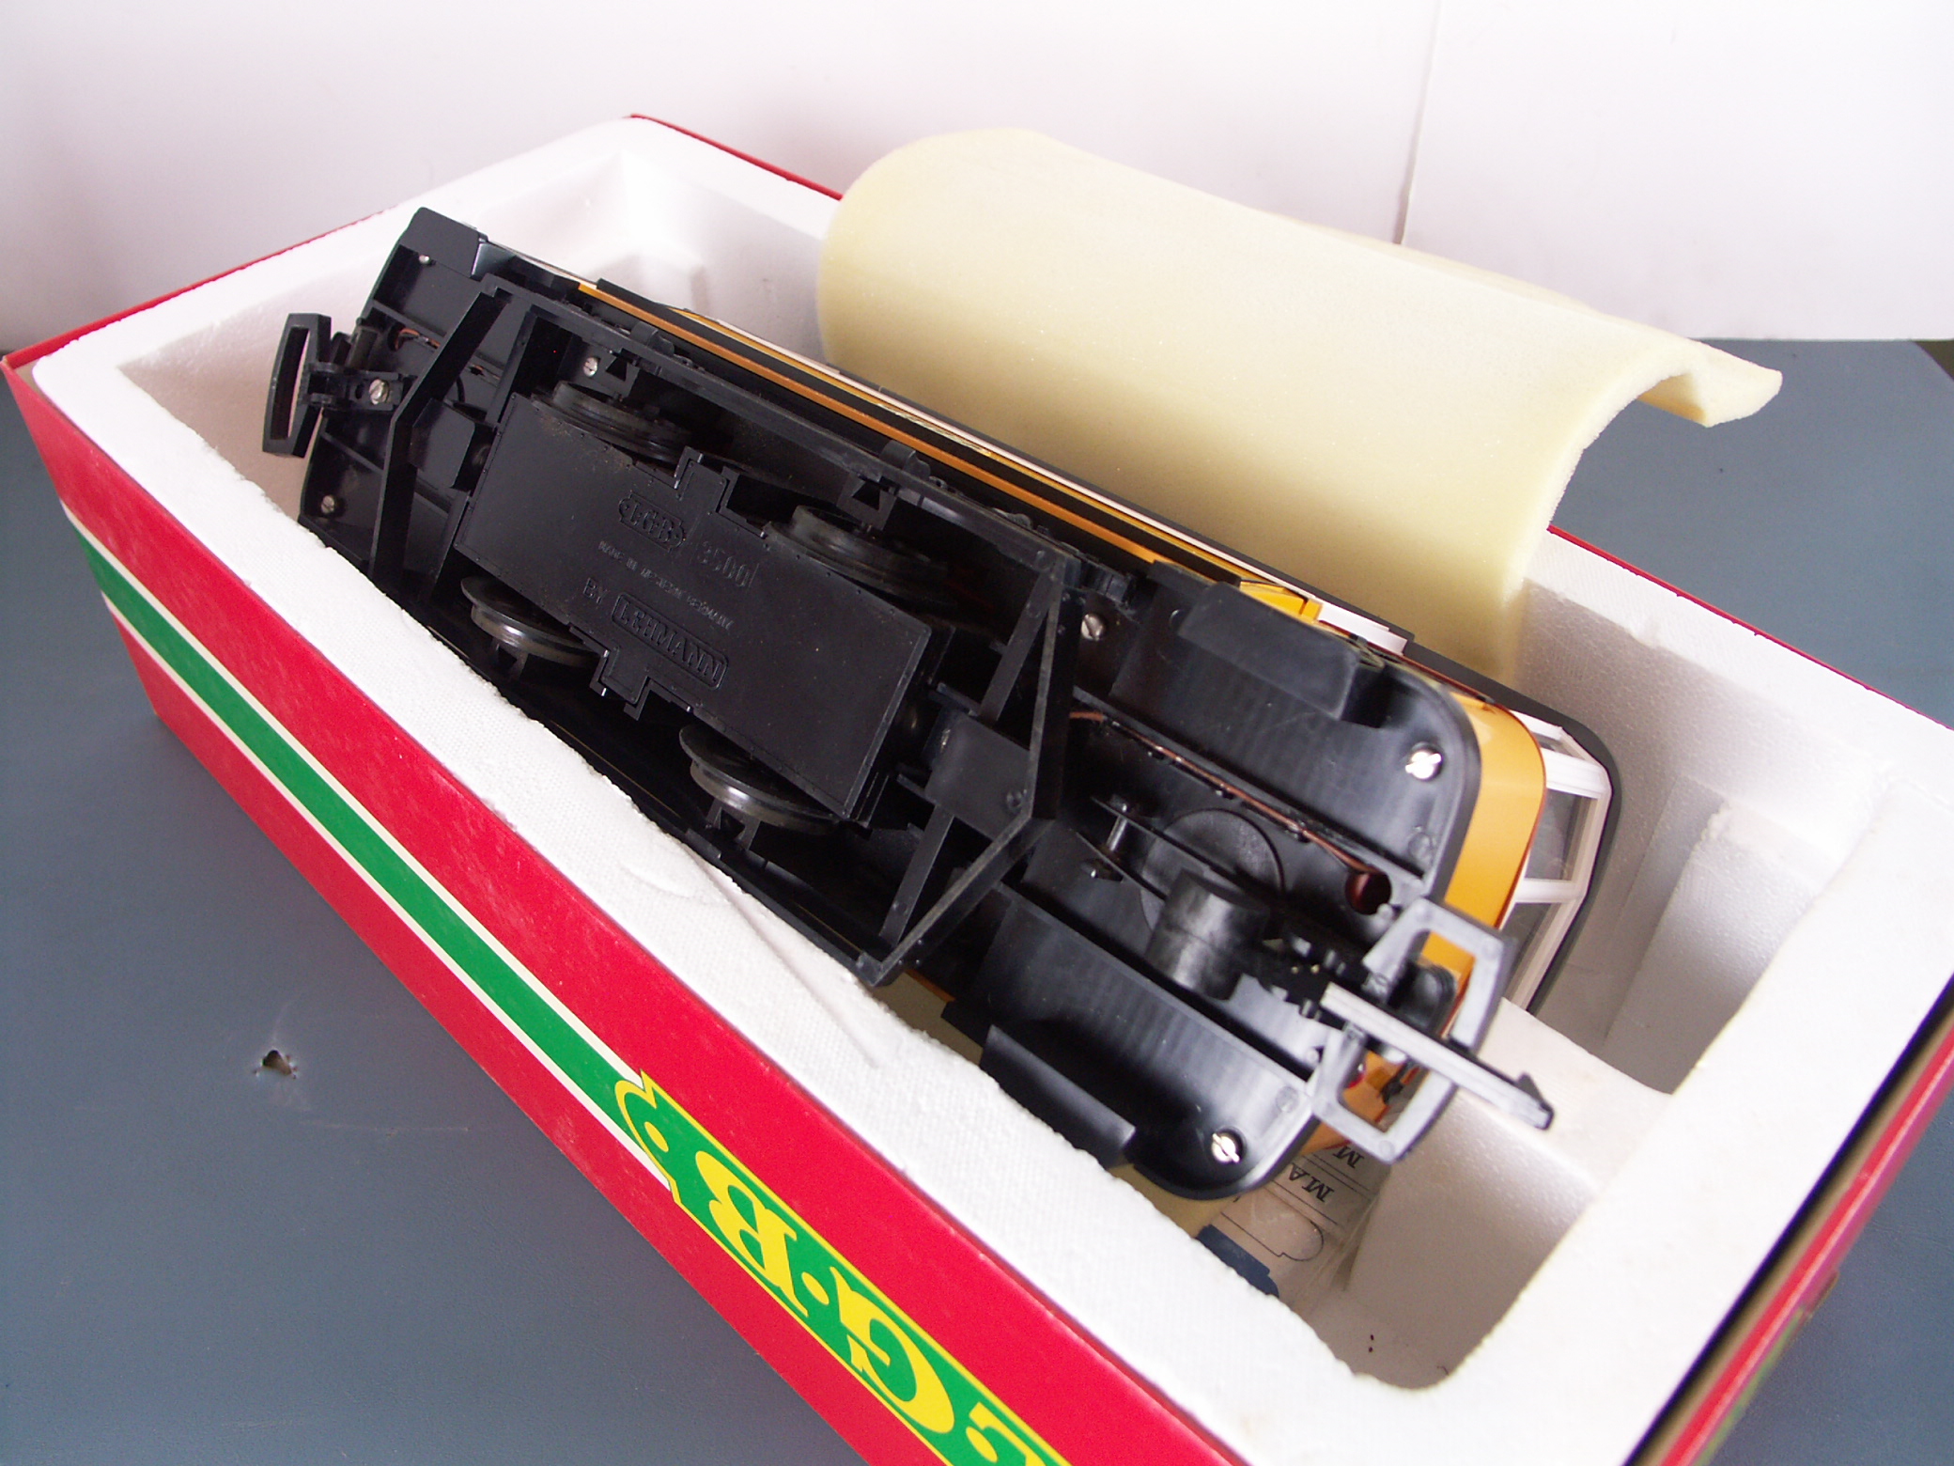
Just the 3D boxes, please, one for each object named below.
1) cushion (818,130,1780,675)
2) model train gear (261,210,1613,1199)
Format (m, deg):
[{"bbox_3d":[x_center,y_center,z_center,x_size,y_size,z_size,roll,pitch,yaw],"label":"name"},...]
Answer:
[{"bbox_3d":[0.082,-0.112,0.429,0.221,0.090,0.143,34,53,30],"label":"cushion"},{"bbox_3d":[-0.019,-0.018,0.340,0.343,0.093,0.140,31,11,34],"label":"model train gear"}]

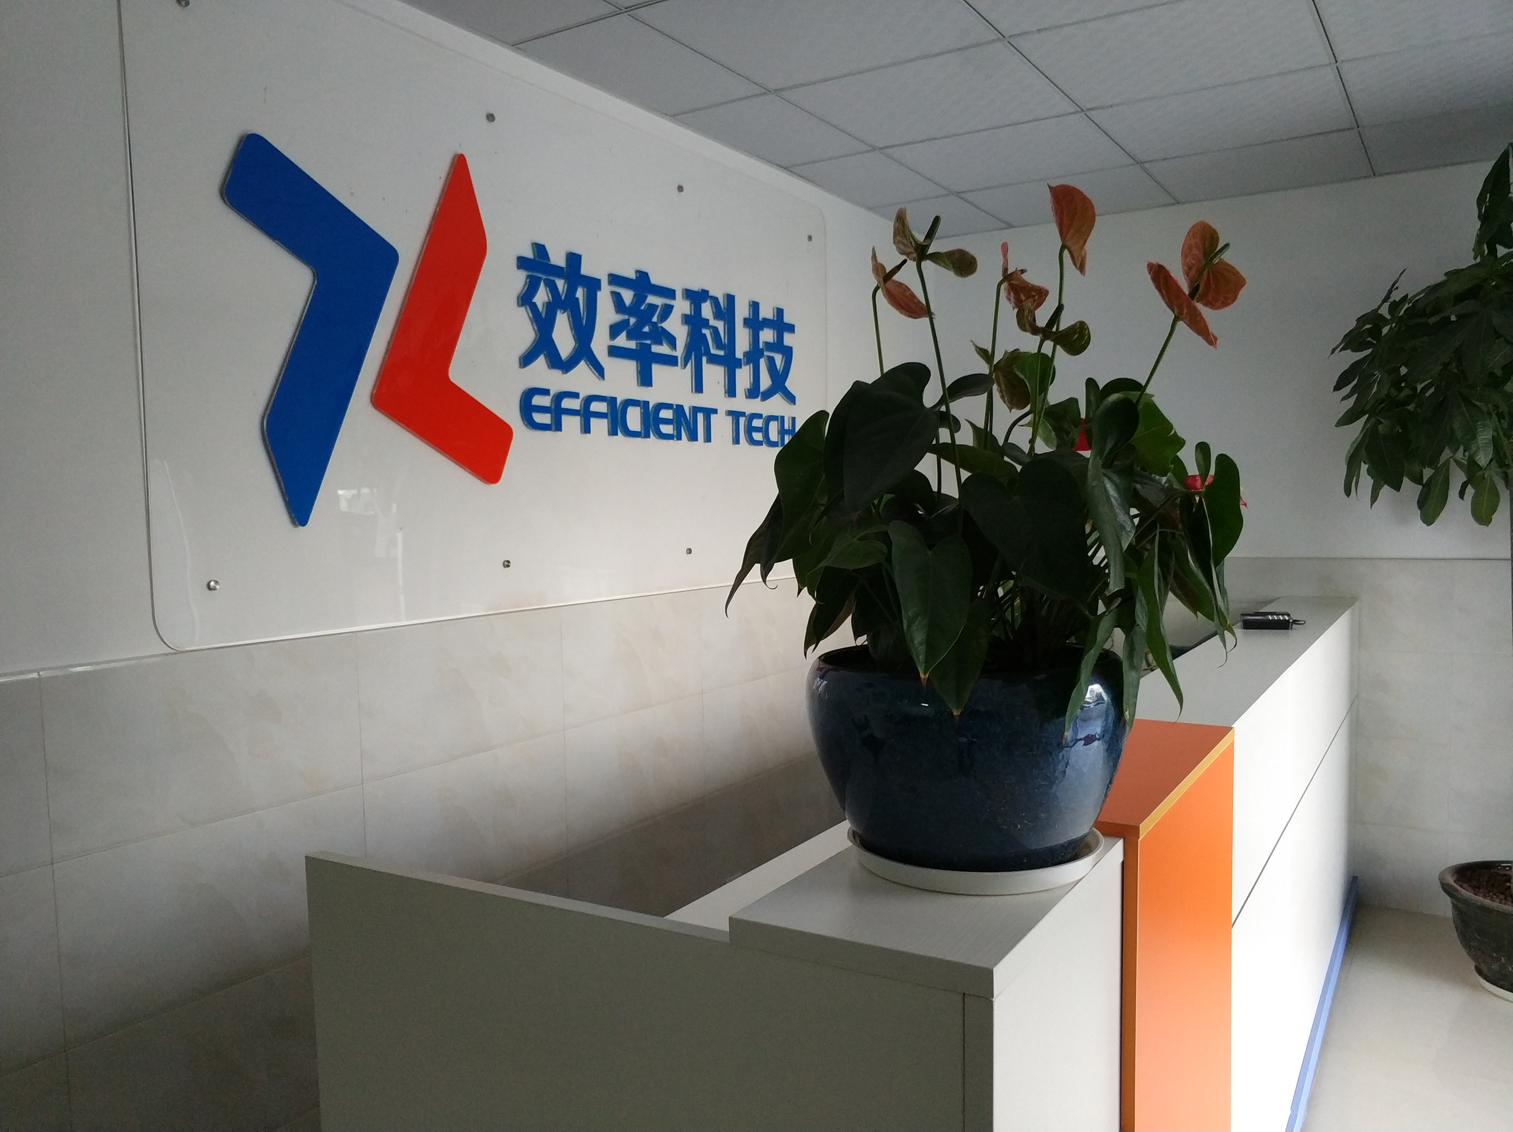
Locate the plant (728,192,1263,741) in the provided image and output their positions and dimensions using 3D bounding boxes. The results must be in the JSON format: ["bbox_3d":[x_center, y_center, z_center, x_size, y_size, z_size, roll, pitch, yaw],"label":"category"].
[{"bbox_3d":[0.238,-0.111,1.210,0.520,0.550,0.460,-1,3,11],"label":"plant"}]

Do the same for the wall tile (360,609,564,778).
[{"bbox_3d":[-0.624,0.261,2.559,0.012,0.299,0.597,1,4,32],"label":"wall tile"}]

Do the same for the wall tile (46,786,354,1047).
[{"bbox_3d":[-0.925,0.588,2.068,0.011,0.294,0.592,1,4,32],"label":"wall tile"}]

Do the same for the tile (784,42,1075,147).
[{"bbox_3d":[0.461,-1.221,3.087,0.605,0.015,0.605,1,4,32],"label":"tile"}]

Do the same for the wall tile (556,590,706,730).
[{"bbox_3d":[-0.313,0.228,3.062,0.012,0.299,0.597,1,4,32],"label":"wall tile"}]

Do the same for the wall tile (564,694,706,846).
[{"bbox_3d":[-0.307,0.525,3.079,0.012,0.299,0.597,1,4,32],"label":"wall tile"}]

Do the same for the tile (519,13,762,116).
[{"bbox_3d":[-0.249,-1.175,2.776,0.307,0.015,0.596,1,4,32],"label":"tile"}]

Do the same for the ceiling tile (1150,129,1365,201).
[{"bbox_3d":[1.596,-1.265,3.737,0.602,0.015,0.578,1,4,32],"label":"ceiling tile"}]

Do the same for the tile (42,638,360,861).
[{"bbox_3d":[-0.931,0.294,2.052,0.011,0.294,0.592,1,4,32],"label":"tile"}]

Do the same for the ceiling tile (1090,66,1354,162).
[{"bbox_3d":[1.287,-1.231,3.236,0.602,0.015,0.596,1,4,32],"label":"ceiling tile"}]

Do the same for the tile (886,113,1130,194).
[{"bbox_3d":[0.778,-1.255,3.602,0.605,0.015,0.605,1,4,32],"label":"tile"}]

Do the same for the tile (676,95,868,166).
[{"bbox_3d":[0.065,-1.226,3.331,0.314,0.015,0.605,1,4,32],"label":"tile"}]

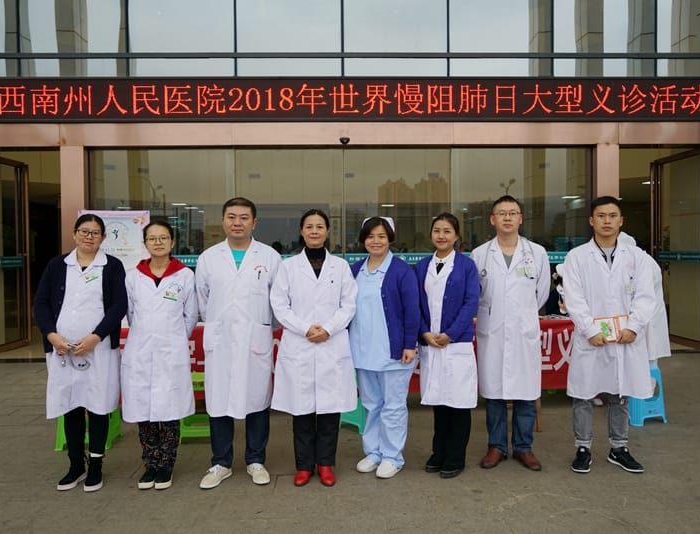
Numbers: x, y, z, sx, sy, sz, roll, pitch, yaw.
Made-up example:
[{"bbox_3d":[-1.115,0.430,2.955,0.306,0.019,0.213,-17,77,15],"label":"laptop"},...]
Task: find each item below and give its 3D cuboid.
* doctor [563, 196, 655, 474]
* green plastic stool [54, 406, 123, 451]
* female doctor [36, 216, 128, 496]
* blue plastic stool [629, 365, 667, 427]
[{"bbox_3d":[1.665,0.413,3.697,0.569,1.718,0.364,0,1,16],"label":"doctor"},{"bbox_3d":[-1.906,1.065,4.249,0.364,0.465,0.313,-1,1,-2],"label":"green plastic stool"},{"bbox_3d":[-1.636,0.491,3.497,0.526,1.631,0.384,-1,1,-5],"label":"female doctor"},{"bbox_3d":[2.366,1.018,4.723,0.293,0.465,0.343,-1,1,-14],"label":"blue plastic stool"}]

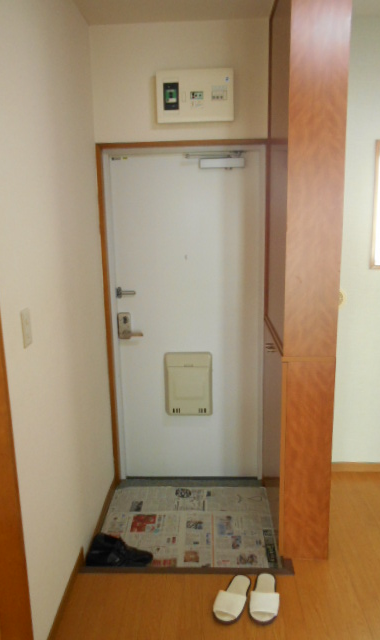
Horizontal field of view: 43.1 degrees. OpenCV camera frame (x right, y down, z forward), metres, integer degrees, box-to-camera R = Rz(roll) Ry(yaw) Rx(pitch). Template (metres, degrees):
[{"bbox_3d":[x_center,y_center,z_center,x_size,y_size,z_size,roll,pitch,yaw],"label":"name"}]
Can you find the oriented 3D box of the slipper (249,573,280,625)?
[{"bbox_3d":[0.296,1.092,1.915,0.103,0.060,0.255,1,12,11],"label":"slipper"}]

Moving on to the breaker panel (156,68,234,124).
[{"bbox_3d":[0.030,-1.119,2.428,0.381,0.242,0.085,-1,12,2],"label":"breaker panel"}]

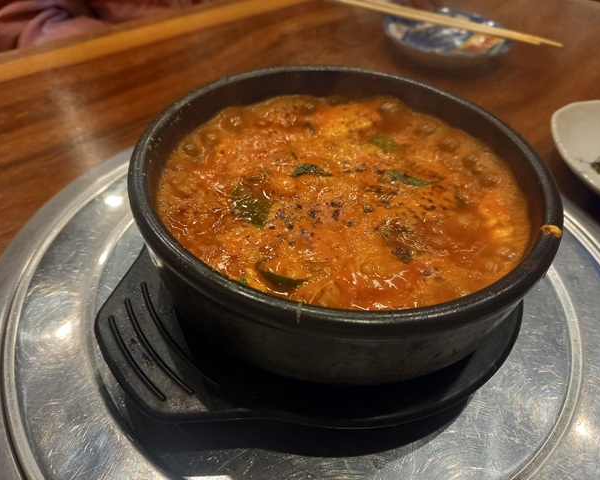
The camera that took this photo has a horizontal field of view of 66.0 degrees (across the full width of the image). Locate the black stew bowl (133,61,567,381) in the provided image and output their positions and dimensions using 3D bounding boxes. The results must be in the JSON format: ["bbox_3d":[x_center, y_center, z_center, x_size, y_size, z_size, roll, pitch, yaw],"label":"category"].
[{"bbox_3d":[0.017,-0.012,0.204,0.166,0.061,0.166,2,44,-2],"label":"black stew bowl"}]

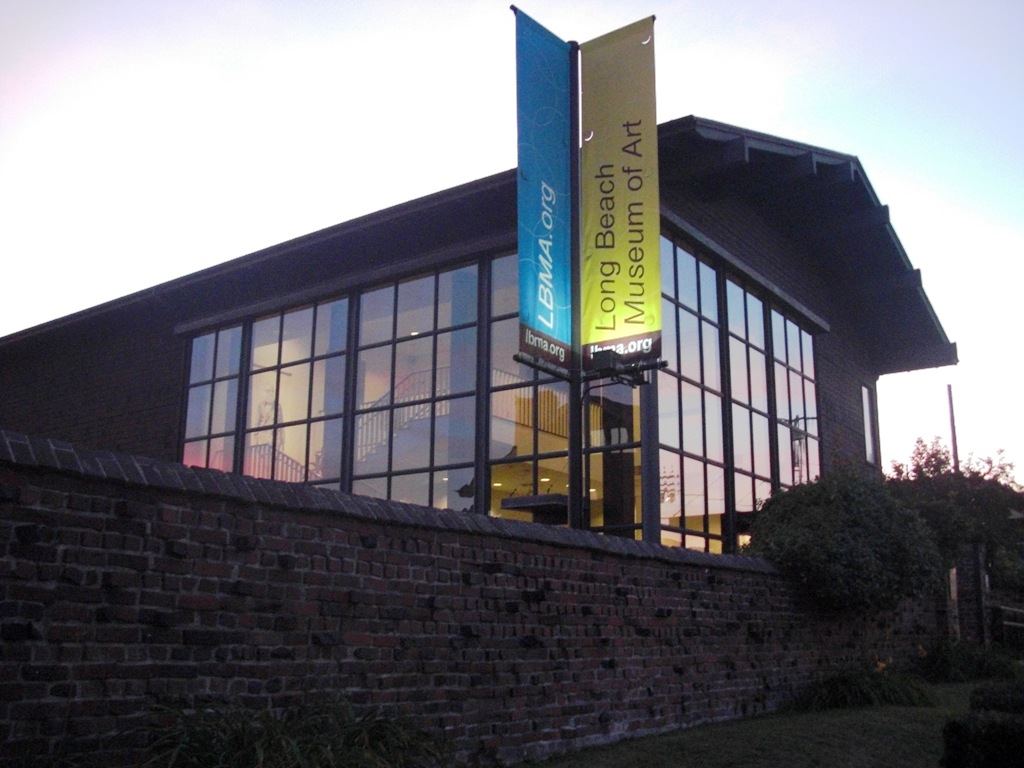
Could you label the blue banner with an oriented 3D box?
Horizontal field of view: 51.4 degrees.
[{"bbox_3d":[0.270,-1.584,8.619,0.050,2.900,0.770,-9,-17,35],"label":"blue banner"}]

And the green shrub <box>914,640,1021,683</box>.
[{"bbox_3d":[6.644,4.054,15.500,1.000,0.620,1.400,-9,-17,35],"label":"green shrub"}]

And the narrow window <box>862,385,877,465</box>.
[{"bbox_3d":[8.500,0.986,25.380,0.100,1.900,0.620,-9,-17,35],"label":"narrow window"}]

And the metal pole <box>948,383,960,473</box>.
[{"bbox_3d":[9.848,3.052,23.255,0.110,6.262,0.110,-9,-17,35],"label":"metal pole"}]

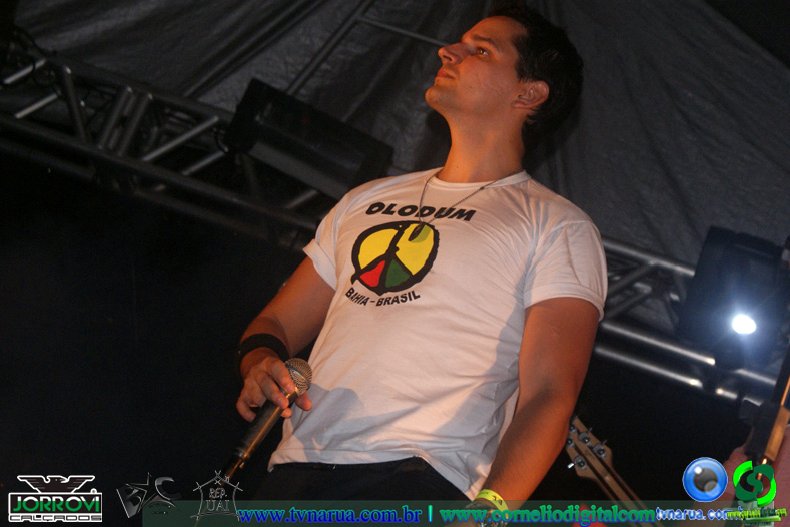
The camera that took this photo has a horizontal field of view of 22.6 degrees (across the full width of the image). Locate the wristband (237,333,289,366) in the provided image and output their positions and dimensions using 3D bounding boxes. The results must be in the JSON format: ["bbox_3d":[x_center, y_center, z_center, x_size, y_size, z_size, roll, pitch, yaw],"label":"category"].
[{"bbox_3d":[-0.189,0.130,2.830,0.070,0.034,0.058,17,-55,0],"label":"wristband"}]

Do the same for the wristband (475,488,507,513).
[{"bbox_3d":[0.139,0.346,2.840,0.063,0.020,0.055,27,-35,0],"label":"wristband"}]

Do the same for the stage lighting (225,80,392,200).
[{"bbox_3d":[-0.274,-0.369,6.250,0.490,0.200,0.200,26,-10,0],"label":"stage lighting"}]

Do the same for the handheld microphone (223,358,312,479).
[{"bbox_3d":[-0.188,0.232,2.930,0.053,0.205,0.053,35,-18,0],"label":"handheld microphone"}]

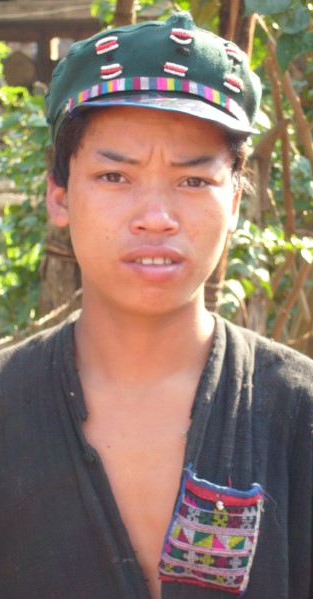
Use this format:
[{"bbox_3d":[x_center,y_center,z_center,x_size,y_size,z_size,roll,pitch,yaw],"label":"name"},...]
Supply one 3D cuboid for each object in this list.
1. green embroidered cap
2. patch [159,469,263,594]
[{"bbox_3d":[-0.001,-0.179,1.415,0.180,0.112,0.230,7,-6,-10],"label":"green embroidered cap"},{"bbox_3d":[0.044,0.184,1.370,0.066,0.090,0.014,13,-5,-6],"label":"patch"}]

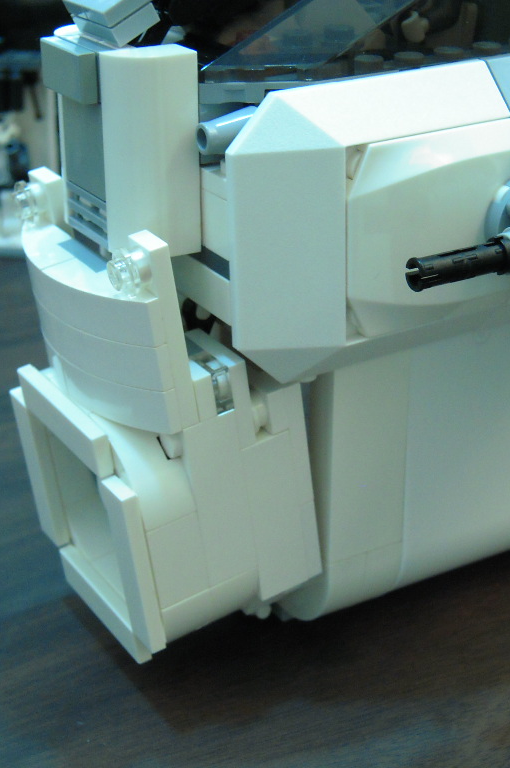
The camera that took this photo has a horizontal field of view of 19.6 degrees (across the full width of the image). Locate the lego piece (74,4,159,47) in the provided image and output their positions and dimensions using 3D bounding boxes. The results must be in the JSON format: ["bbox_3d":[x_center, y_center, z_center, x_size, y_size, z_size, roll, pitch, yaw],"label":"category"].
[{"bbox_3d":[-0.022,-0.059,0.237,0.008,0.003,0.015,-37,36,-13],"label":"lego piece"}]

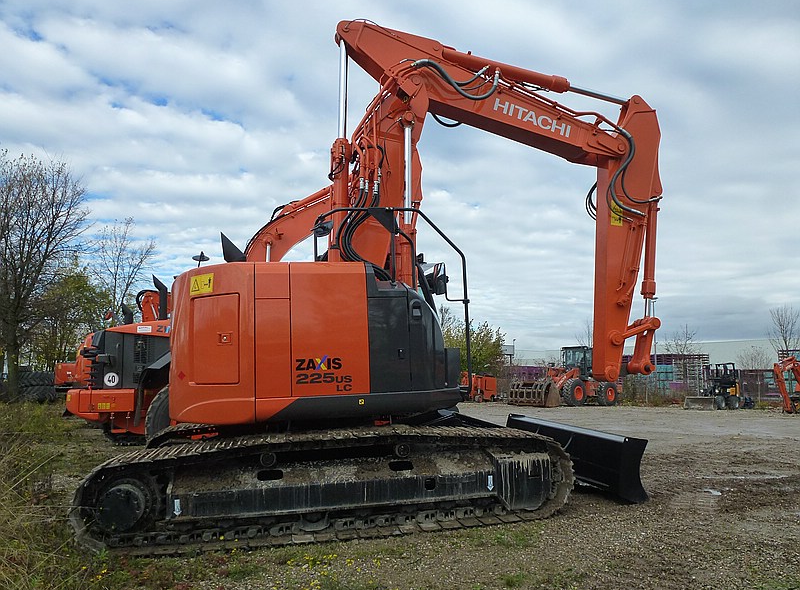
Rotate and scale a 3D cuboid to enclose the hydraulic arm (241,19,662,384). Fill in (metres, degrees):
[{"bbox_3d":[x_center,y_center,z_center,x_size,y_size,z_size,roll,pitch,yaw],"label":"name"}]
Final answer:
[{"bbox_3d":[1.304,-1.117,7.202,4.530,4.600,0.900,-1,-8,-11],"label":"hydraulic arm"}]

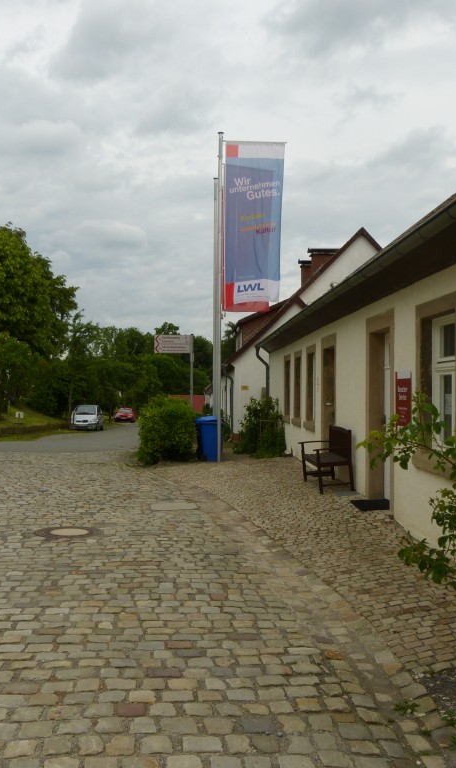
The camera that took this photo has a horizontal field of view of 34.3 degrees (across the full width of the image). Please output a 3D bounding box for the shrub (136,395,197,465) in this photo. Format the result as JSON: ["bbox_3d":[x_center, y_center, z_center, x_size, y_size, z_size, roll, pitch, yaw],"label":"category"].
[{"bbox_3d":[-1.477,1.089,17.900,1.400,1.600,1.350,0,0,-2],"label":"shrub"}]

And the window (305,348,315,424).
[{"bbox_3d":[1.644,0.087,14.154,0.200,1.520,0.980,0,-1,-4],"label":"window"}]

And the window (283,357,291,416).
[{"bbox_3d":[1.604,0.080,19.100,0.200,1.520,1.250,0,0,-2],"label":"window"}]

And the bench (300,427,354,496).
[{"bbox_3d":[1.512,1.115,11.350,0.620,0.900,1.500,0,0,-2],"label":"bench"}]

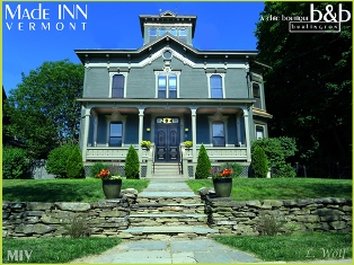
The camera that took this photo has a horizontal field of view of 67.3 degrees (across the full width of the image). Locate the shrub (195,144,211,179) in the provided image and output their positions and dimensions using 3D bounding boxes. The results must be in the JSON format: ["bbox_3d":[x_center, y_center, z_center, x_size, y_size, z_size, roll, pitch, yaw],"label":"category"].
[{"bbox_3d":[1.470,1.626,14.887,0.868,1.931,0.870,0,-12,0],"label":"shrub"}]

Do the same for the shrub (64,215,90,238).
[{"bbox_3d":[-2.835,2.682,7.609,0.716,0.640,0.650,0,-12,0],"label":"shrub"}]

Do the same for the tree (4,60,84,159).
[{"bbox_3d":[-13.653,-1.727,27.970,10.800,13.400,9.000,0,-12,0],"label":"tree"}]

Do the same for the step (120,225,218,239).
[{"bbox_3d":[-0.191,2.832,7.423,2.700,0.210,0.700,0,-12,0],"label":"step"}]

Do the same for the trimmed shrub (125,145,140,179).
[{"bbox_3d":[-2.493,1.640,14.884,0.840,1.903,0.870,0,-12,0],"label":"trimmed shrub"}]

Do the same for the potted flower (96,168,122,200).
[{"bbox_3d":[-2.137,1.631,8.445,0.810,0.937,0.750,0,-12,0],"label":"potted flower"}]

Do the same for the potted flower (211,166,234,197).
[{"bbox_3d":[1.449,1.562,8.460,0.732,0.955,0.750,0,-12,0],"label":"potted flower"}]

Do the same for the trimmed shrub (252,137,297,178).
[{"bbox_3d":[5.941,1.537,16.235,2.779,2.570,2.400,0,-12,0],"label":"trimmed shrub"}]

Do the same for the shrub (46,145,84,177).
[{"bbox_3d":[-6.835,1.763,16.289,2.329,2.145,2.200,0,-12,0],"label":"shrub"}]

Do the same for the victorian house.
[{"bbox_3d":[0.148,-2.853,22.178,14.000,13.800,11.800,0,-12,0],"label":"victorian house"}]

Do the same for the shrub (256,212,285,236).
[{"bbox_3d":[2.746,2.677,7.763,0.818,0.681,0.650,0,-12,0],"label":"shrub"}]

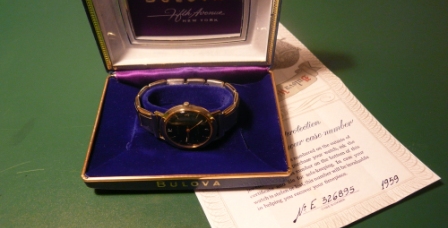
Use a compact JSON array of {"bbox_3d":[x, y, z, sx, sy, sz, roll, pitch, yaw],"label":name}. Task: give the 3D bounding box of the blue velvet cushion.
[{"bbox_3d":[-0.025,-0.001,0.254,0.127,0.028,0.096,-1,47,-1],"label":"blue velvet cushion"}]

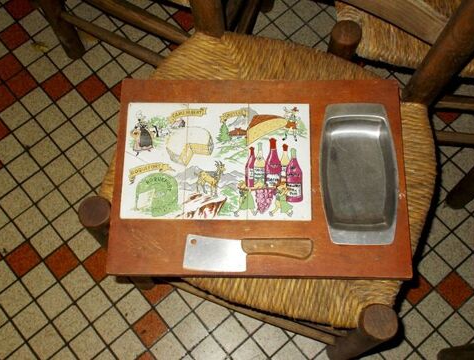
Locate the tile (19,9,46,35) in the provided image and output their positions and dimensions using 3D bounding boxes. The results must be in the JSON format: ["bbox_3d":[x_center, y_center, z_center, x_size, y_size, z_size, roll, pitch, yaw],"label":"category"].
[{"bbox_3d":[-0.443,-0.342,1.340,0.049,0.009,0.049,-39,75,-11],"label":"tile"}]

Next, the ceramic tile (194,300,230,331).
[{"bbox_3d":[-0.053,0.287,1.326,0.057,0.008,0.057,-39,75,-11],"label":"ceramic tile"}]

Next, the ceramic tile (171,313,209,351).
[{"bbox_3d":[-0.089,0.293,1.177,0.051,0.008,0.051,-39,74,-11],"label":"ceramic tile"}]

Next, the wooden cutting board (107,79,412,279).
[{"bbox_3d":[0.027,-0.007,0.755,0.355,0.018,0.253,0,72,2],"label":"wooden cutting board"}]

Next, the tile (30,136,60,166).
[{"bbox_3d":[-0.400,-0.058,1.272,0.049,0.008,0.049,-39,75,-11],"label":"tile"}]

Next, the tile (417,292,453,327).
[{"bbox_3d":[0.382,0.249,1.181,0.051,0.008,0.051,-39,74,-11],"label":"tile"}]

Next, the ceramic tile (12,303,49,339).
[{"bbox_3d":[-0.388,0.266,1.161,0.049,0.008,0.049,-39,75,-11],"label":"ceramic tile"}]

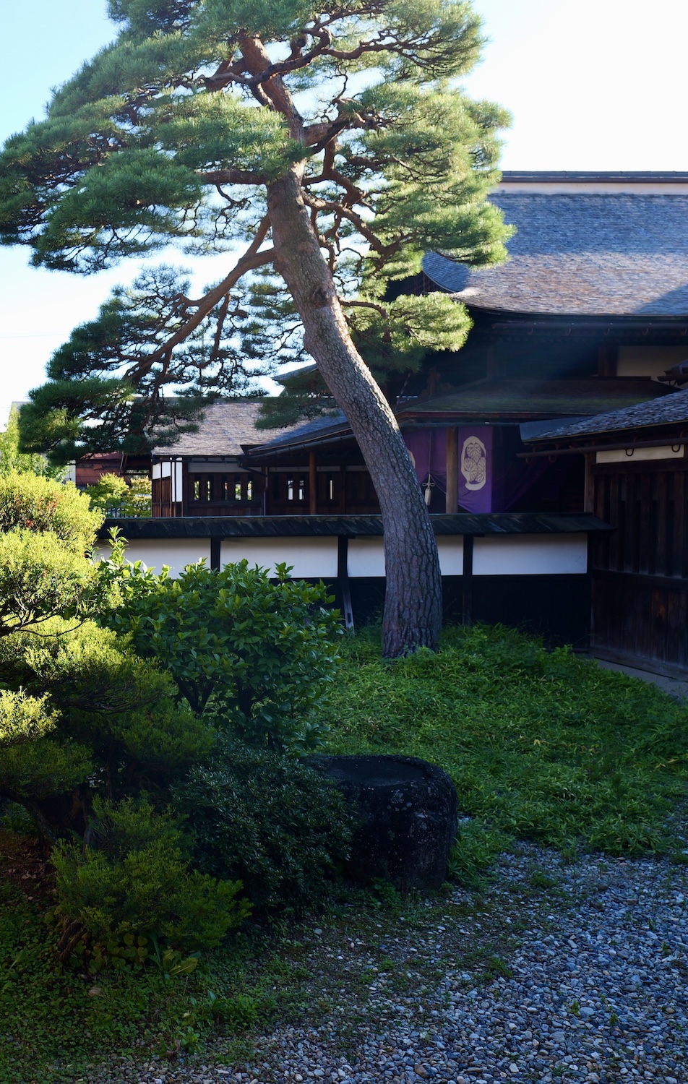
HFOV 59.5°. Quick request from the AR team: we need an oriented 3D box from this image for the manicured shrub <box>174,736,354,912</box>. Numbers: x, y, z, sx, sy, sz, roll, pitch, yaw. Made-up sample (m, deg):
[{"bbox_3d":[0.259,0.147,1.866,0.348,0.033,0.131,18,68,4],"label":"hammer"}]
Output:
[{"bbox_3d":[-0.335,1.154,2.550,0.730,0.540,0.680,0,4,0],"label":"manicured shrub"}]

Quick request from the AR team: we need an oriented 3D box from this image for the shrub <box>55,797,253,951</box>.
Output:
[{"bbox_3d":[-0.690,1.215,2.240,0.720,0.430,0.570,0,4,0],"label":"shrub"}]

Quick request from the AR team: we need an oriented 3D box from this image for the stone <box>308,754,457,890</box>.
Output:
[{"bbox_3d":[0.162,1.185,2.630,0.640,0.420,0.500,0,4,0],"label":"stone"}]

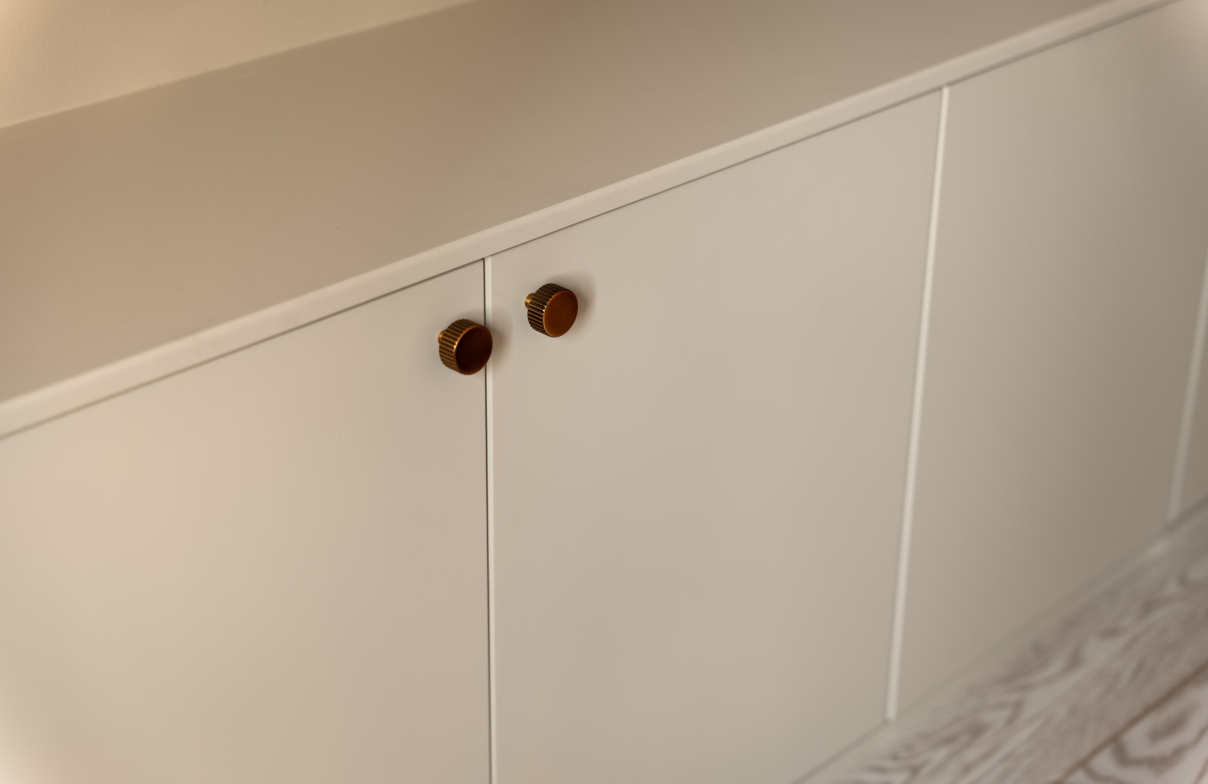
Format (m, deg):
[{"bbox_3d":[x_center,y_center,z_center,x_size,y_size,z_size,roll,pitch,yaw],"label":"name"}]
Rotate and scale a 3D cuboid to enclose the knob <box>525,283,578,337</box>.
[{"bbox_3d":[-0.037,-0.054,1.308,0.028,0.031,0.031,23,34,38],"label":"knob"}]

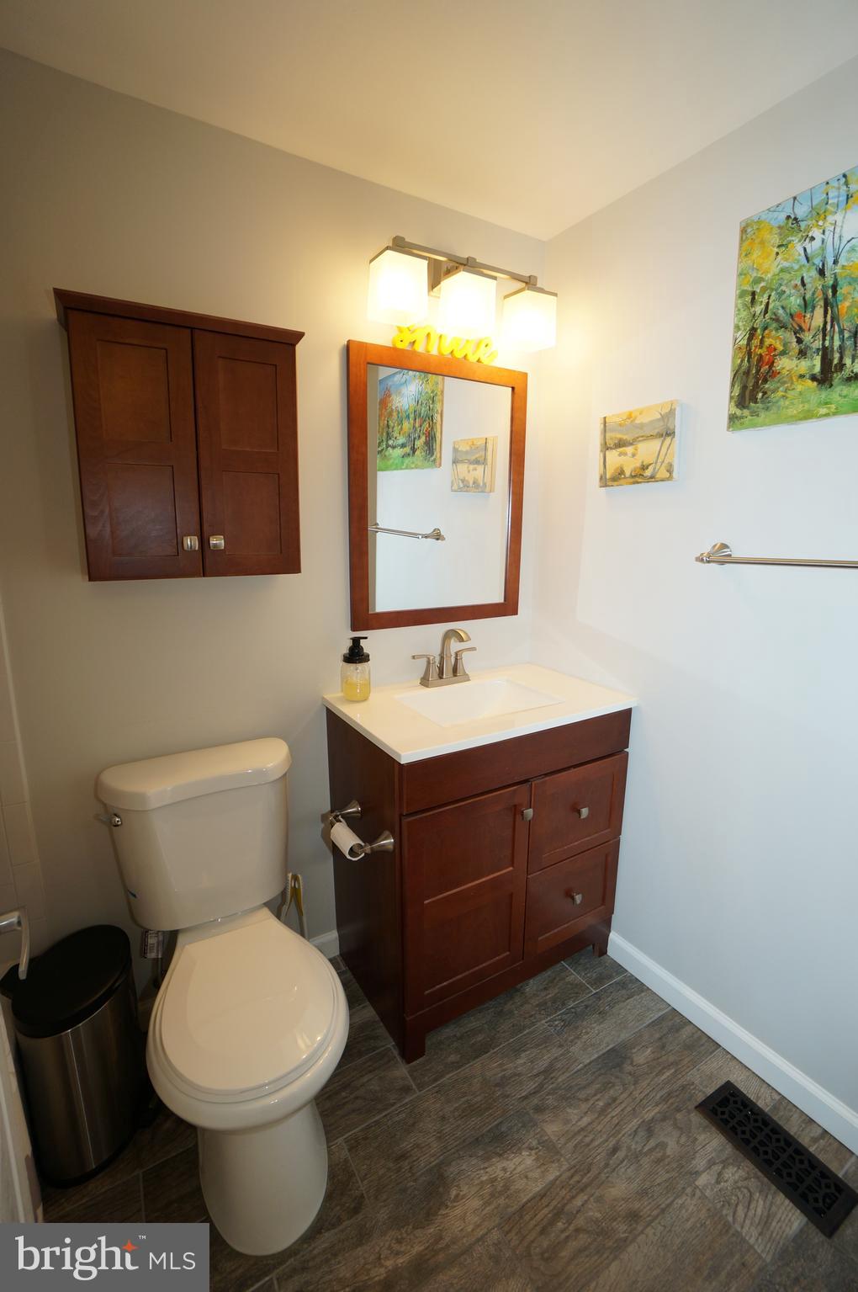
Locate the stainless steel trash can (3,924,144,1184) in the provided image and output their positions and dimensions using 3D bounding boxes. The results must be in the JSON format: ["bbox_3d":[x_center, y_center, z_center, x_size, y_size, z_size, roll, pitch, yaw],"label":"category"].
[{"bbox_3d":[-0.761,0.881,1.176,0.260,0.430,0.280,-2,12,-11],"label":"stainless steel trash can"}]

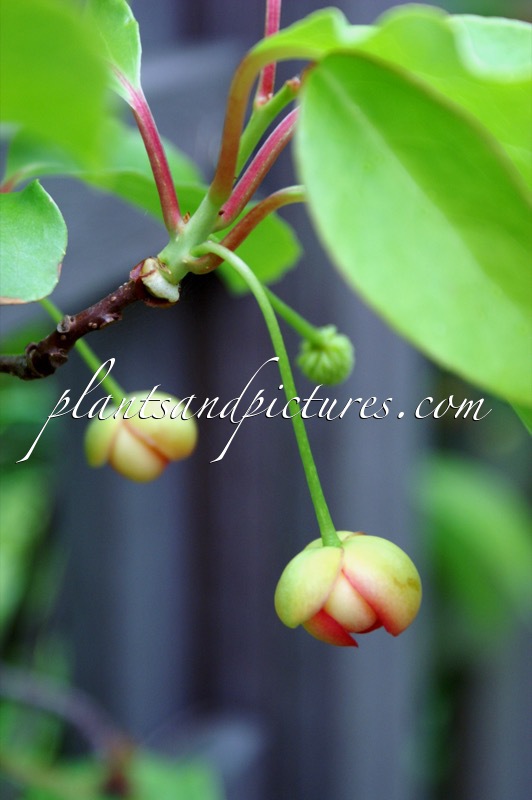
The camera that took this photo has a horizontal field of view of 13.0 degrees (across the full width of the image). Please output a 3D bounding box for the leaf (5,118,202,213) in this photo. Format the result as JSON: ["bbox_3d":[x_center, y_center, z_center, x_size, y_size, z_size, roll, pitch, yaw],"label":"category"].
[{"bbox_3d":[-0.023,-0.034,0.335,0.029,0.006,0.017,4,36,-2],"label":"leaf"}]

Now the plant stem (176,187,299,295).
[{"bbox_3d":[-0.004,-0.022,0.320,0.019,0.007,0.007,-41,0,0],"label":"plant stem"}]

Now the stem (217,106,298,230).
[{"bbox_3d":[-0.001,-0.031,0.310,0.003,0.019,0.003,34,-7,0],"label":"stem"}]

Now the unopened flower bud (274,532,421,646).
[{"bbox_3d":[0.011,0.025,0.310,0.019,0.015,0.019,-8,21,3],"label":"unopened flower bud"}]

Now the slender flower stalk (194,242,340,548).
[{"bbox_3d":[0.001,-0.001,0.320,0.006,0.045,0.006,-24,3,0],"label":"slender flower stalk"}]

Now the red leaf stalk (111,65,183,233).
[{"bbox_3d":[-0.015,-0.033,0.310,0.004,0.024,0.003,-22,-6,0],"label":"red leaf stalk"}]

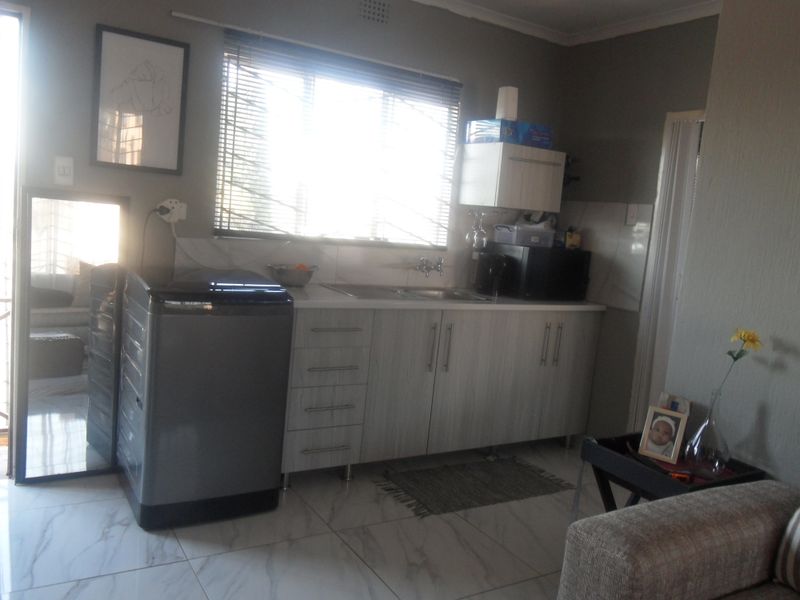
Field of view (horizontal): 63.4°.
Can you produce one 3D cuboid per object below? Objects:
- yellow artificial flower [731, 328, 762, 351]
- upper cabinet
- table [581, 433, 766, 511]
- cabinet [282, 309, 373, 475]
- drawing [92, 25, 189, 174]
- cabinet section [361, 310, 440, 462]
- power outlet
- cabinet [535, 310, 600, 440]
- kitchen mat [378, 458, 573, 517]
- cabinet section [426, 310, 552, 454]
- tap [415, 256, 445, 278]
[{"bbox_3d":[1.244,0.142,2.323,0.110,0.080,0.110,7,8,13],"label":"yellow artificial flower"},{"bbox_3d":[0.678,-0.727,3.900,0.500,0.355,0.347,1,9,-32],"label":"upper cabinet"},{"bbox_3d":[1.000,0.853,2.488,0.465,0.540,0.485,1,9,-32],"label":"table"},{"bbox_3d":[-0.471,0.377,3.257,0.398,0.764,0.560,1,9,-32],"label":"cabinet"},{"bbox_3d":[-1.166,-0.891,2.928,0.394,0.601,0.025,1,9,-32],"label":"drawing"},{"bbox_3d":[-0.137,0.358,3.262,0.376,0.721,0.570,1,8,-32],"label":"cabinet section"},{"bbox_3d":[-1.076,-0.422,3.052,0.133,0.104,0.055,1,9,-32],"label":"power outlet"},{"bbox_3d":[0.875,0.400,4.088,0.392,0.767,0.560,1,9,-32],"label":"cabinet"},{"bbox_3d":[0.392,0.951,3.365,0.965,0.010,0.460,1,9,-32],"label":"kitchen mat"},{"bbox_3d":[0.328,0.365,3.558,0.726,0.721,0.570,1,8,-32],"label":"cabinet section"},{"bbox_3d":[0.190,-0.193,3.834,0.185,0.120,0.120,1,9,-32],"label":"tap"}]

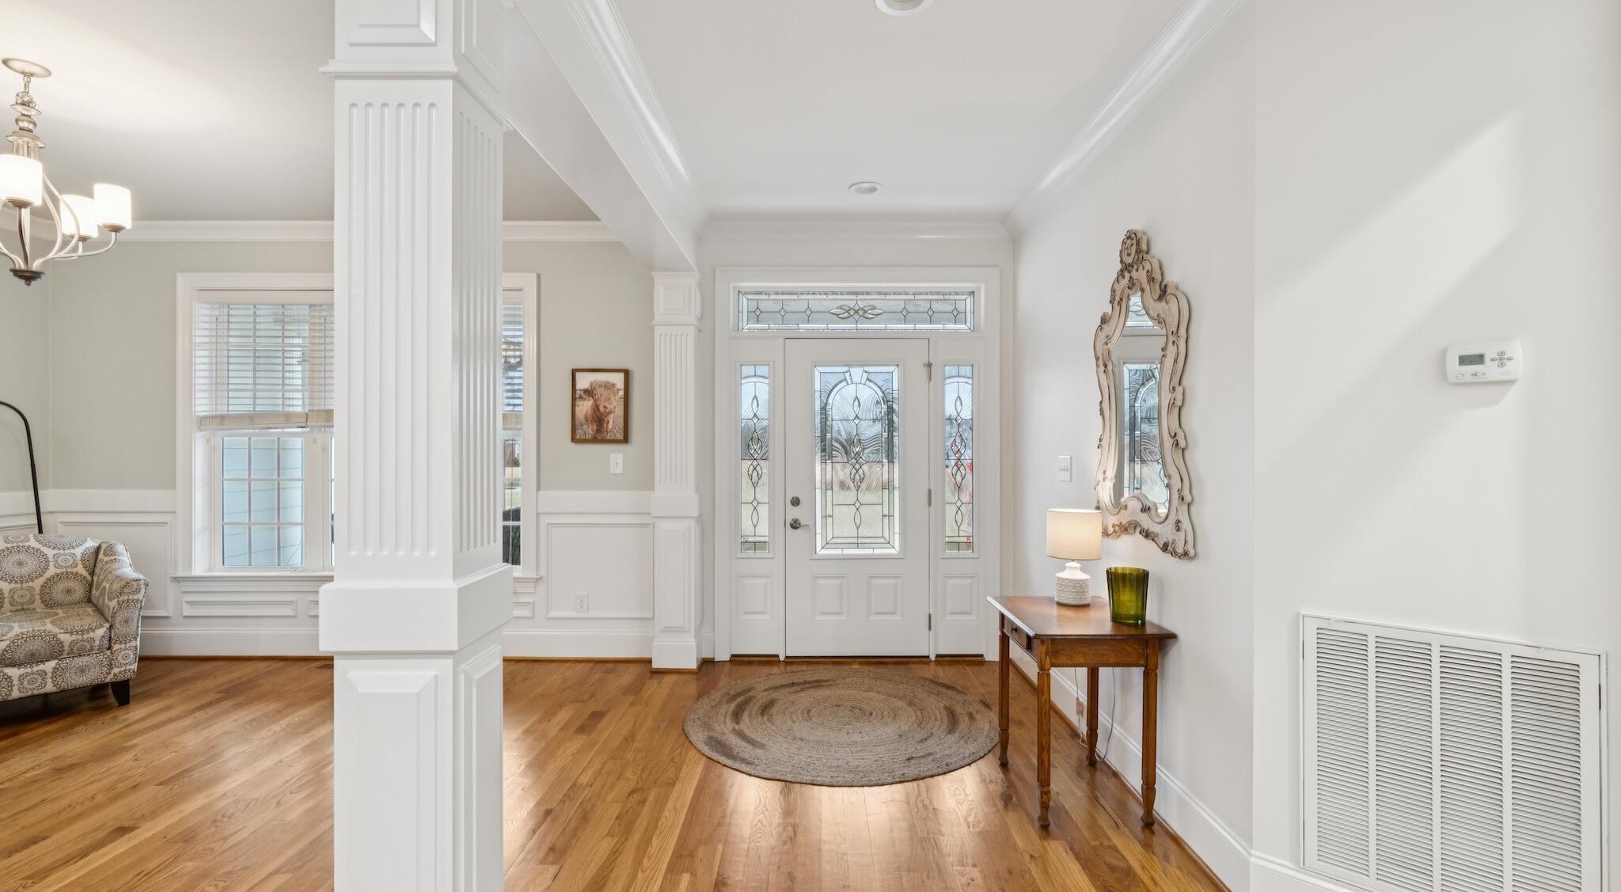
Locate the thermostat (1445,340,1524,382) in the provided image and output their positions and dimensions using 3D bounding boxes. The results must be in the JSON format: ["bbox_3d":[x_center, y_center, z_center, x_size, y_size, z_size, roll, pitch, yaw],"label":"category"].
[{"bbox_3d":[1.600,-0.199,1.712,0.030,0.096,0.134,0,0,-45],"label":"thermostat"}]

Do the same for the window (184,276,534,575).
[{"bbox_3d":[-2.870,-0.130,4.600,2.250,1.900,0.120,0,0,0],"label":"window"}]

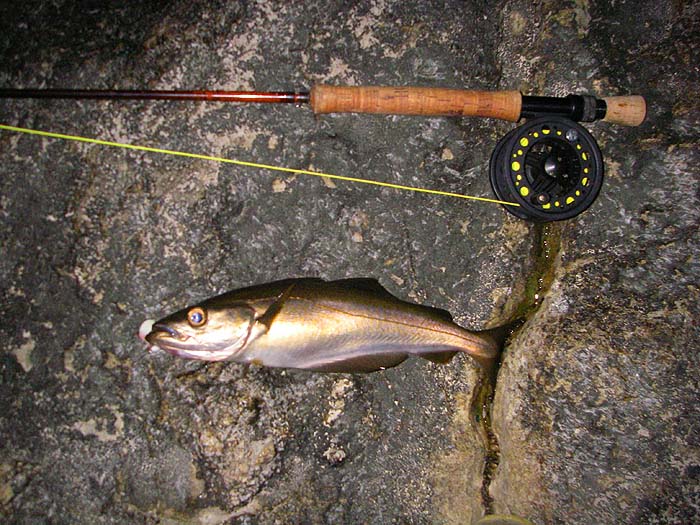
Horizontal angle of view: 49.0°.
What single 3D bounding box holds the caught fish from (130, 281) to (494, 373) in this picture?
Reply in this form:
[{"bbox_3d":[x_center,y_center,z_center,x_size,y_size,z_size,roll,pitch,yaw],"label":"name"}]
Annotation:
[{"bbox_3d":[-0.025,0.058,0.700,0.334,0.044,0.083,2,93,-2],"label":"caught fish"}]

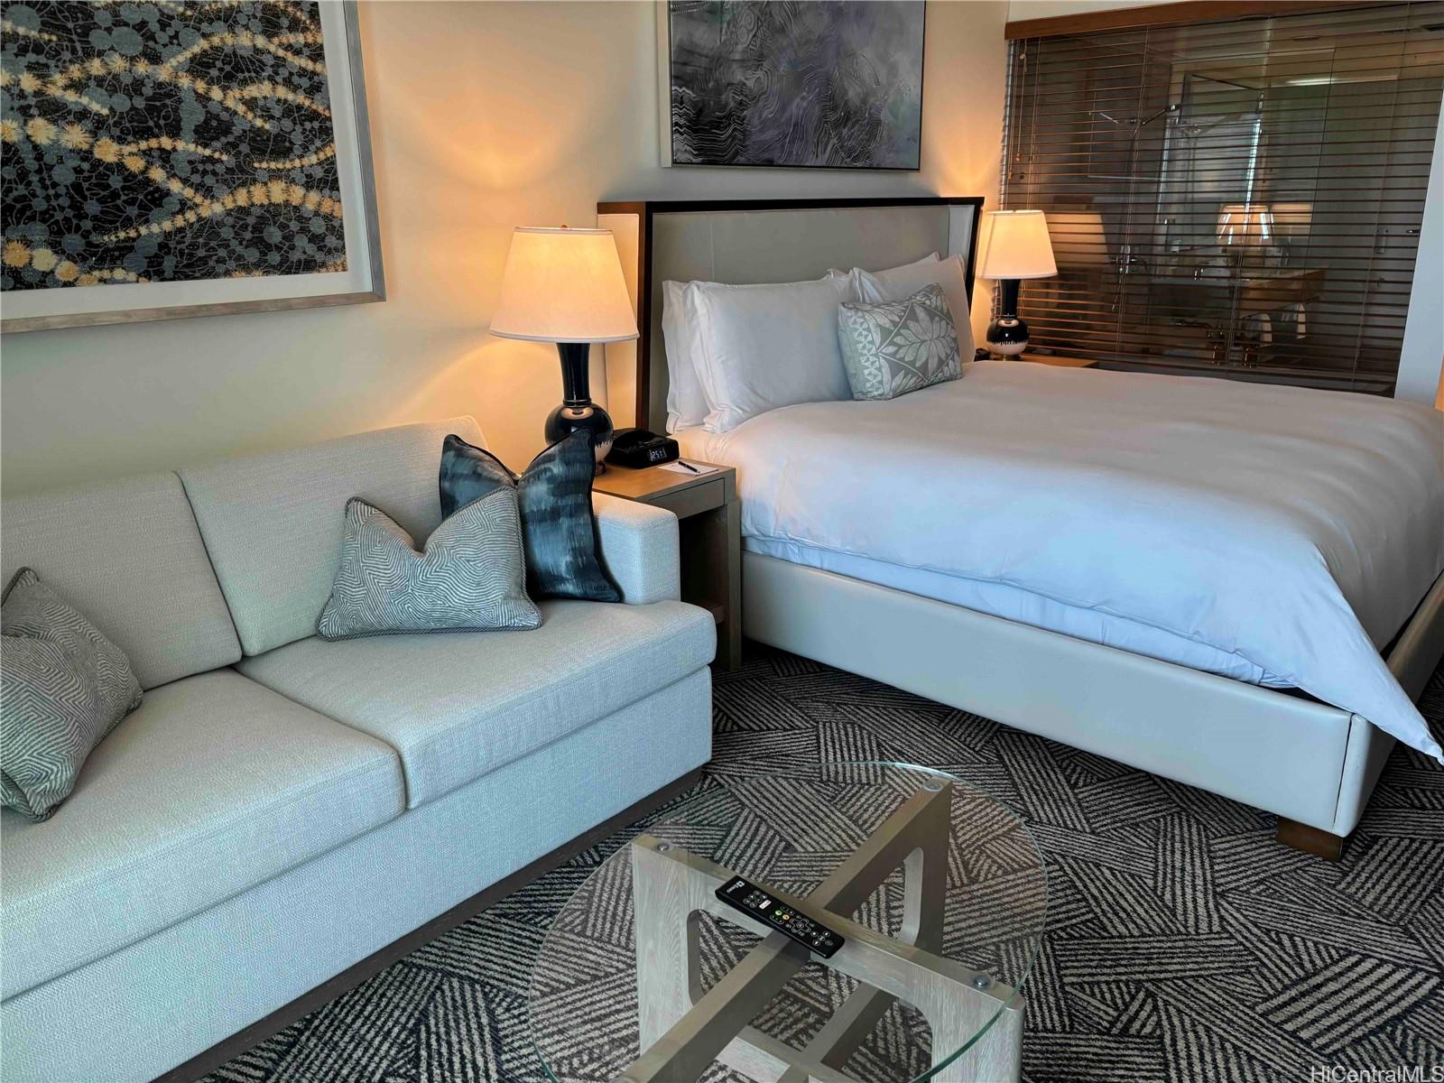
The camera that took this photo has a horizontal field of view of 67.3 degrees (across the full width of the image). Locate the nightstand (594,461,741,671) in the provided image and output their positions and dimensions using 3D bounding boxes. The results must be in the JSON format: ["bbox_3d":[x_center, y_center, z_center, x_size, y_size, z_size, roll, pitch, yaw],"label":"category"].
[{"bbox_3d":[-0.296,0.081,3.199,0.566,0.613,0.428,14,23,39],"label":"nightstand"}]

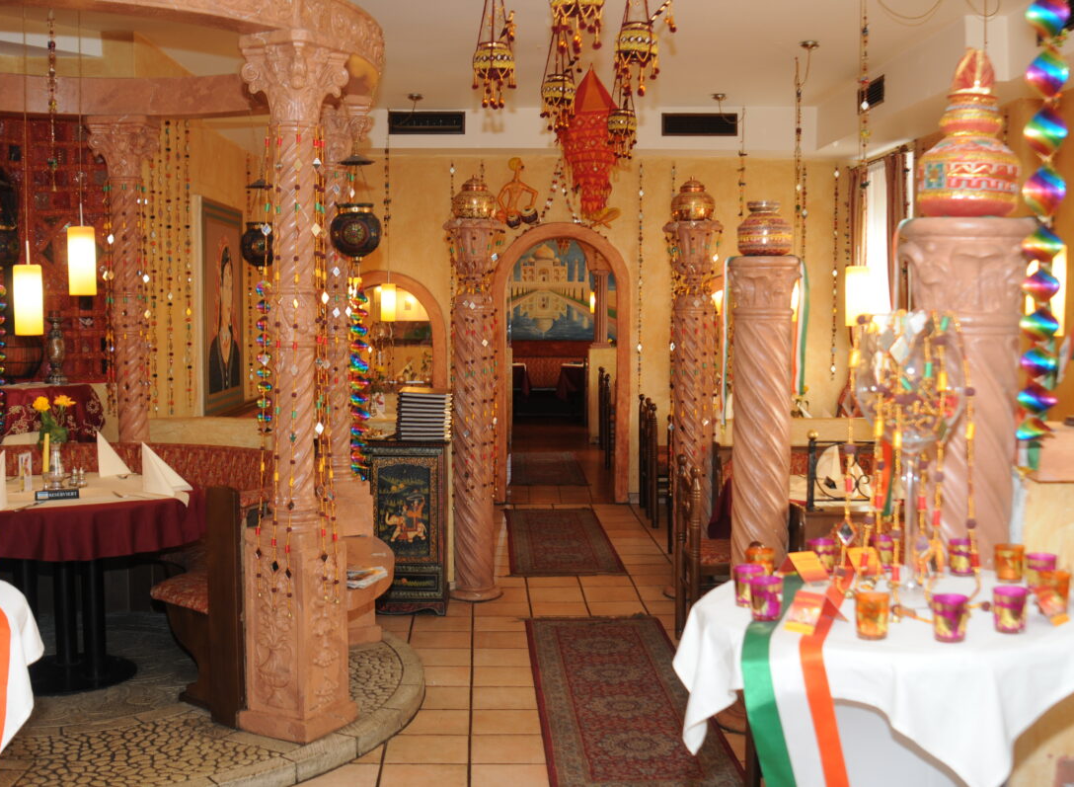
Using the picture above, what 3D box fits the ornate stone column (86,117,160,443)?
[{"bbox_3d":[-2.167,-0.169,6.275,0.300,2.515,0.300,0,5,3],"label":"ornate stone column"}]

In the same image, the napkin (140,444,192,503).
[{"bbox_3d":[-1.561,0.317,4.953,0.180,0.205,0.170,2,5,18],"label":"napkin"}]

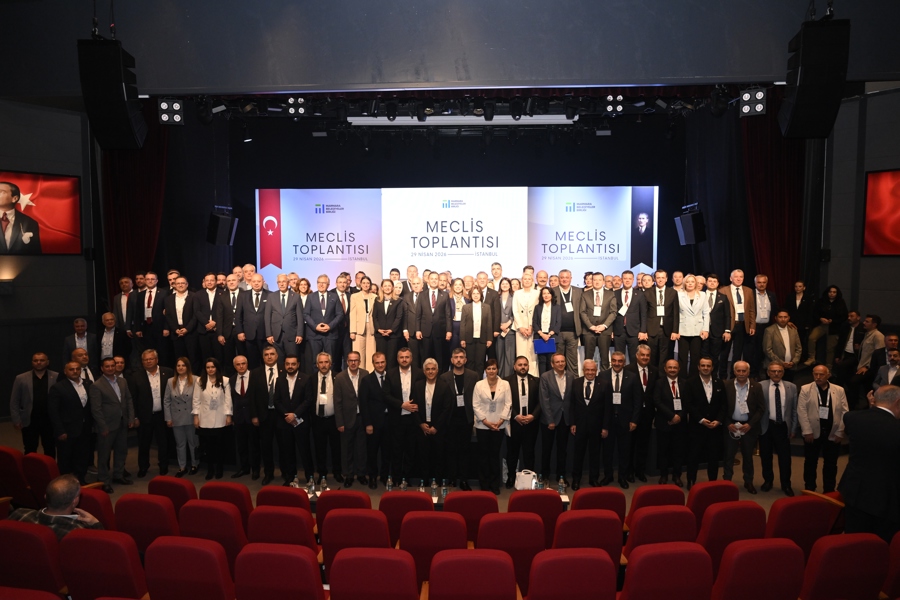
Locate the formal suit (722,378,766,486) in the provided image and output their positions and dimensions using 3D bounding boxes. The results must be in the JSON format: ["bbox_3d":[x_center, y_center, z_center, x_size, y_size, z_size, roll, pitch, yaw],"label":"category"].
[{"bbox_3d":[3.865,1.737,7.891,0.550,1.438,0.340,2,4,22],"label":"formal suit"}]

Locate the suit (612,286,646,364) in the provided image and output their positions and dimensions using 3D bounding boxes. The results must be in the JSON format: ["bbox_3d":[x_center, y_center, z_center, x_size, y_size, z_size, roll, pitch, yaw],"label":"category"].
[{"bbox_3d":[3.166,0.488,10.529,0.560,1.486,0.320,1,4,14],"label":"suit"}]

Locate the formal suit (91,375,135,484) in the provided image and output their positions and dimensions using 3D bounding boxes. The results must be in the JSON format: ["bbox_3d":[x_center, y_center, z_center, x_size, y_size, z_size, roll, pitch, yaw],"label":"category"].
[{"bbox_3d":[-4.500,1.717,8.000,0.360,1.482,0.560,3,5,40],"label":"formal suit"}]

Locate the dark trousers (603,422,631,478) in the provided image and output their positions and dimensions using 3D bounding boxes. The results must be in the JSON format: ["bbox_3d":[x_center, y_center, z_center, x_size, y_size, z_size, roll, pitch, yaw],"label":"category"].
[{"bbox_3d":[2.155,1.925,7.720,0.380,0.813,0.280,0,4,6],"label":"dark trousers"}]

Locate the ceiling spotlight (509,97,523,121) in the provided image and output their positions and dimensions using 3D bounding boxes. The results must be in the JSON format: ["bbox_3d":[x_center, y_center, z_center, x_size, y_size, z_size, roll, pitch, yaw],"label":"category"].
[{"bbox_3d":[1.223,-3.565,11.200,0.260,0.440,0.260,0,4,0],"label":"ceiling spotlight"}]

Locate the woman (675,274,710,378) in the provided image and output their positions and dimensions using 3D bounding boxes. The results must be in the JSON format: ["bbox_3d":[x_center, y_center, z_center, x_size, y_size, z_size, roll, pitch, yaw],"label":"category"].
[{"bbox_3d":[3.718,0.471,9.200,0.520,1.734,0.330,1,4,20],"label":"woman"}]

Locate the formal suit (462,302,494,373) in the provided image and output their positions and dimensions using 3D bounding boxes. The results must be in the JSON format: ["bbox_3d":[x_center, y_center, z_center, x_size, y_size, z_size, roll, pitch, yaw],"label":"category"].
[{"bbox_3d":[0.468,0.681,9.812,0.530,1.283,0.310,0,3,2],"label":"formal suit"}]

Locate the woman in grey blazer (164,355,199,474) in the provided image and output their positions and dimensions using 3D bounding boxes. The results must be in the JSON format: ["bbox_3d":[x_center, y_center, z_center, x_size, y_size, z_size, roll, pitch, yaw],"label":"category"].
[{"bbox_3d":[-3.720,1.613,8.263,0.480,1.668,0.330,-1,4,-14],"label":"woman in grey blazer"}]

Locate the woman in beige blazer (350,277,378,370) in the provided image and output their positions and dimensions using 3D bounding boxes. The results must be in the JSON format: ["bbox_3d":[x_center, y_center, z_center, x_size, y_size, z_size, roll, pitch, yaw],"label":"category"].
[{"bbox_3d":[-1.355,0.486,9.400,0.470,1.716,0.320,-1,4,-20],"label":"woman in beige blazer"}]

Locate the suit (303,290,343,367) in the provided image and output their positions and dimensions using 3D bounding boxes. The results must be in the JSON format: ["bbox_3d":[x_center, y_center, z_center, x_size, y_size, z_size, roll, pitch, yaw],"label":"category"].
[{"bbox_3d":[-1.863,0.546,8.800,0.580,1.373,0.340,-1,4,-8],"label":"suit"}]

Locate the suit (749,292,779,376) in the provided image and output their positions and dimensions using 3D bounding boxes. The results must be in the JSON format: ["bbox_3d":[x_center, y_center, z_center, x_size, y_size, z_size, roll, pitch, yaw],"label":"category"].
[{"bbox_3d":[5.032,0.564,9.600,0.520,1.456,0.320,2,4,24],"label":"suit"}]

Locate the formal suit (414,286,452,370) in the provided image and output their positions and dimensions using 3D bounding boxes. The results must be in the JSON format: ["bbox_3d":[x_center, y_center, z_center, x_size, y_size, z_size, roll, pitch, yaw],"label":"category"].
[{"bbox_3d":[-0.270,0.552,9.755,0.580,1.528,0.330,0,3,-1],"label":"formal suit"}]

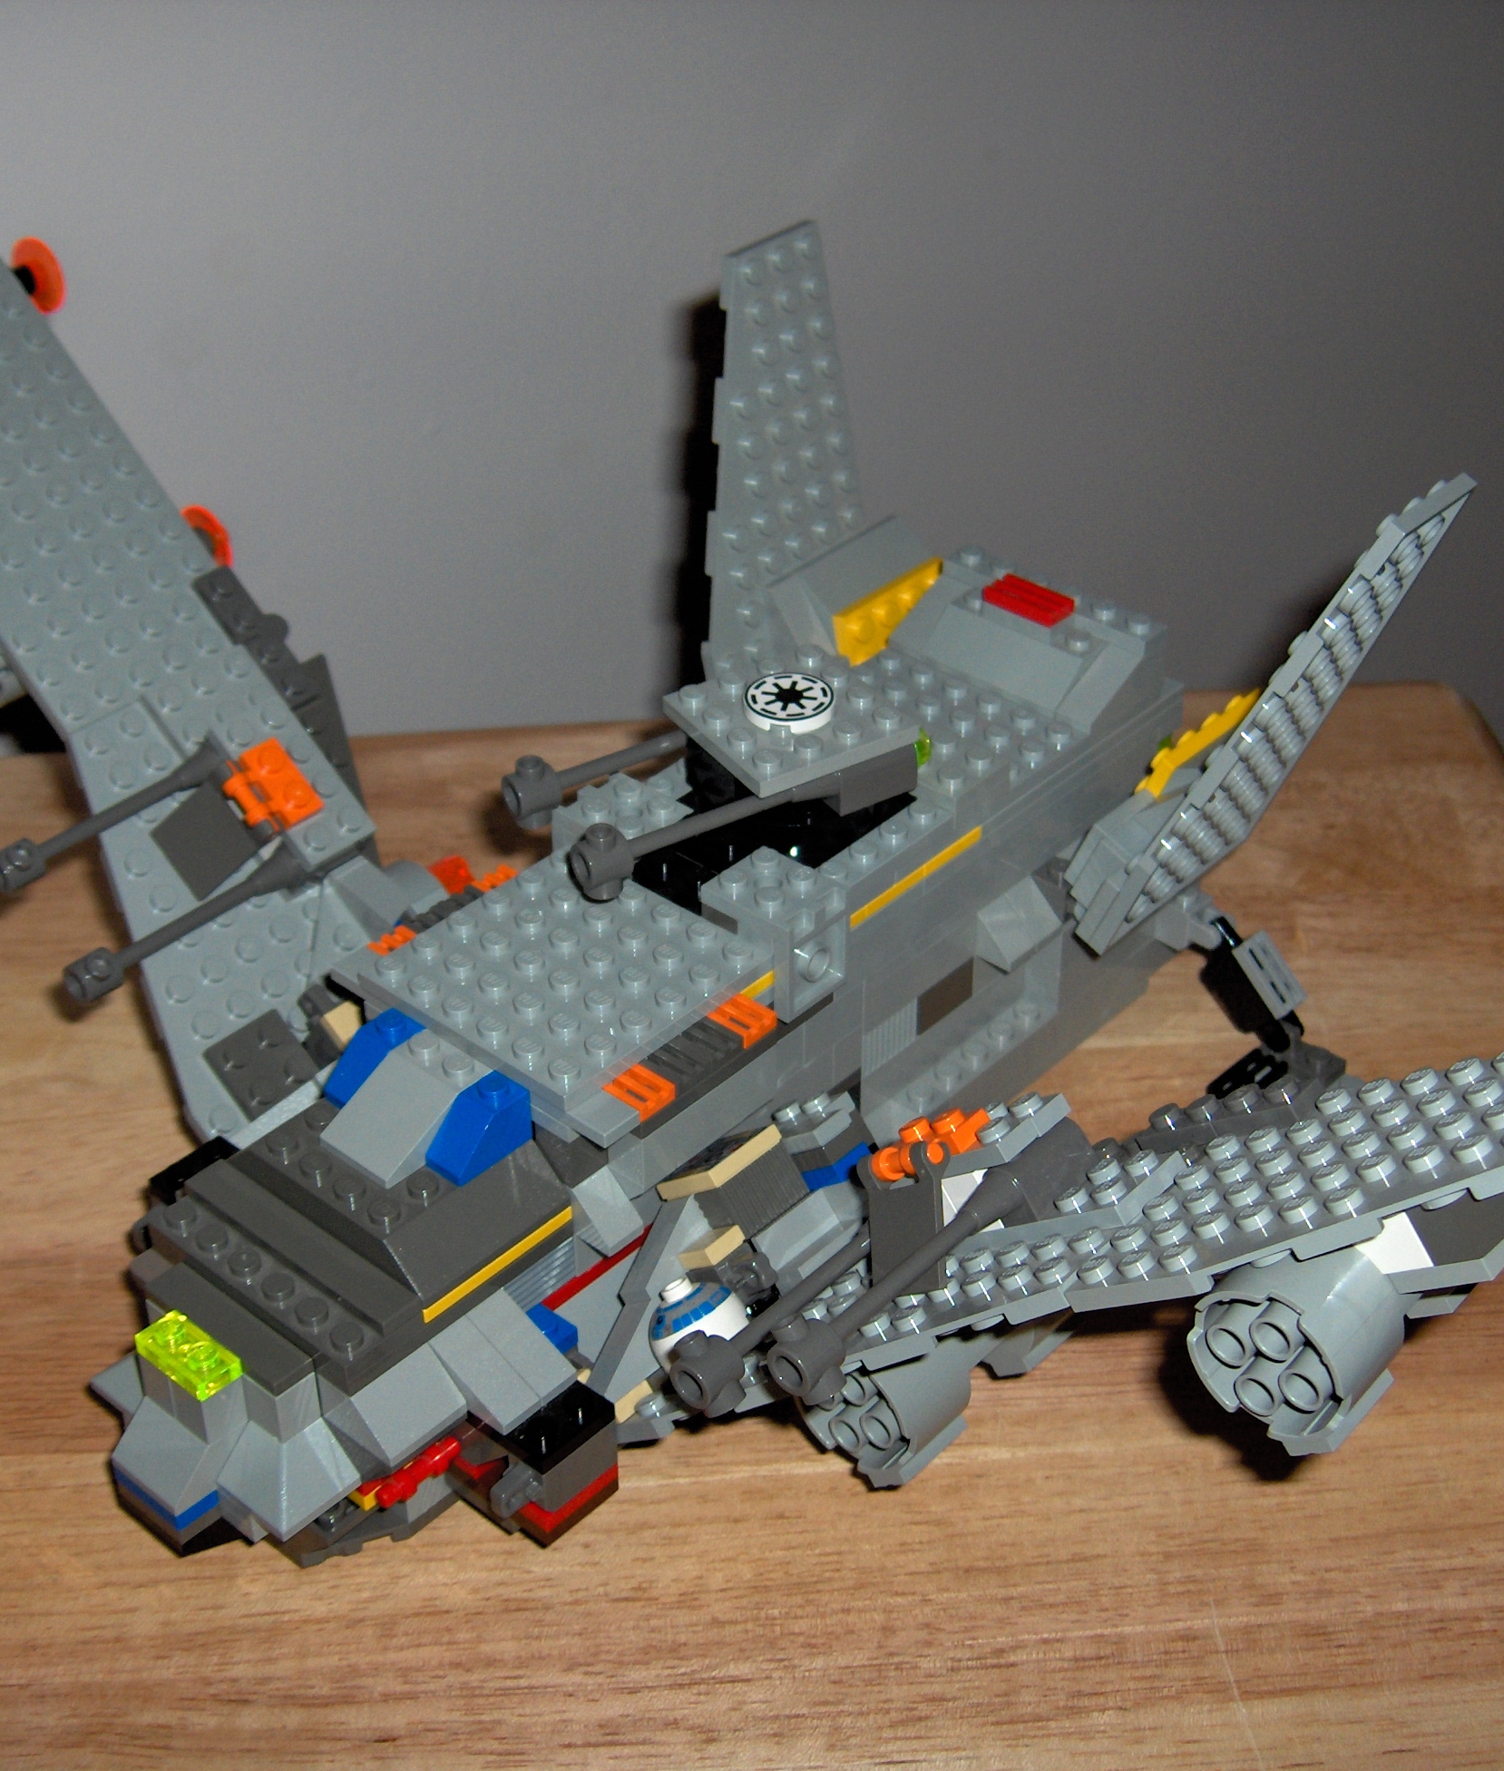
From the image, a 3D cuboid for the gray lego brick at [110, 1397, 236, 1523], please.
[{"bbox_3d":[-0.087,0.085,0.405,0.016,0.010,0.014,27,44,33],"label":"gray lego brick"}]

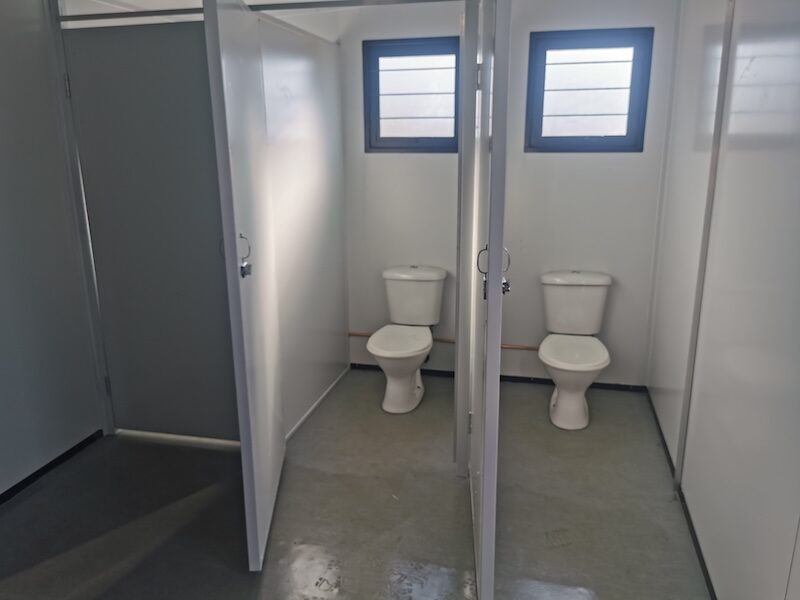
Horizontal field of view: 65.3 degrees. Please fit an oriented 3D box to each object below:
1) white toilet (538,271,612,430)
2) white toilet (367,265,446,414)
[{"bbox_3d":[0.944,0.265,3.388,0.390,0.760,0.700,3,14,14],"label":"white toilet"},{"bbox_3d":[0.058,0.219,3.611,0.390,0.760,0.700,2,14,9],"label":"white toilet"}]

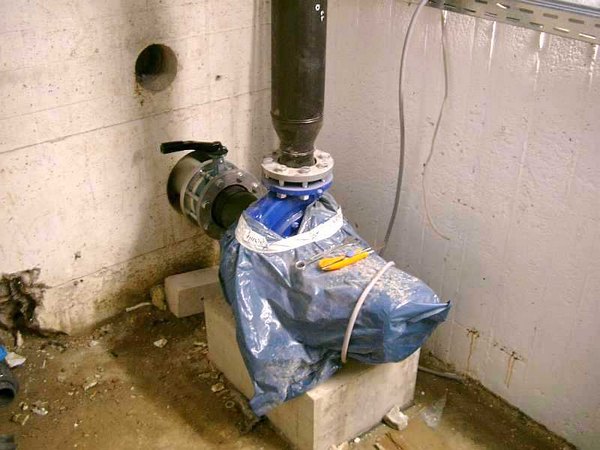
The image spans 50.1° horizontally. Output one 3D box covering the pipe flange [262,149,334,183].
[{"bbox_3d":[-0.004,-0.186,1.965,0.220,0.030,0.220,-1,29,1],"label":"pipe flange"}]

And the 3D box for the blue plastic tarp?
[{"bbox_3d":[0.066,0.239,2.056,0.550,0.630,0.660,-20,34,-30],"label":"blue plastic tarp"}]

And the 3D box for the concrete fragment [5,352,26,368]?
[{"bbox_3d":[-1.051,0.501,2.370,0.082,0.038,0.053,-1,29,1],"label":"concrete fragment"}]

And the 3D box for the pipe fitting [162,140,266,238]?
[{"bbox_3d":[-0.333,-0.150,2.461,0.325,0.380,0.295,-20,34,-30],"label":"pipe fitting"}]

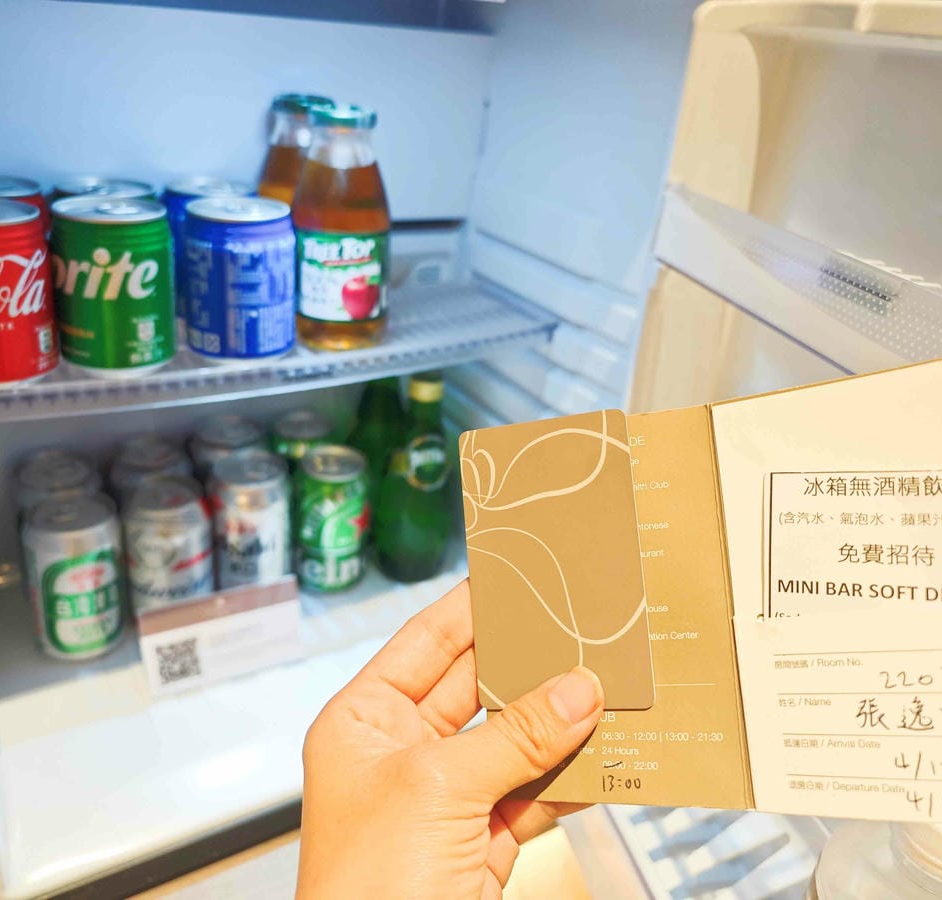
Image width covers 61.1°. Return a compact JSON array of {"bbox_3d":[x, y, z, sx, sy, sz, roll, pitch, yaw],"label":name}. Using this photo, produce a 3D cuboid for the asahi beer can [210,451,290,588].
[{"bbox_3d":[-0.194,0.068,0.705,0.066,0.120,0.066,2,28,-11],"label":"asahi beer can"}]

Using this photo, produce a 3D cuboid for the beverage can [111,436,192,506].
[{"bbox_3d":[-0.280,0.055,0.707,0.066,0.120,0.066,-4,30,-22],"label":"beverage can"}]

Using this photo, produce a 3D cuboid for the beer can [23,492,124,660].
[{"bbox_3d":[-0.304,0.099,0.617,0.066,0.120,0.066,6,28,-3],"label":"beer can"}]

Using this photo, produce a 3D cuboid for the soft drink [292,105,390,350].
[{"bbox_3d":[-0.087,-0.150,0.544,0.065,0.154,0.065,3,28,-10],"label":"soft drink"}]

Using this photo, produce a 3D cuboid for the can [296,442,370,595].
[{"bbox_3d":[-0.125,0.066,0.724,0.066,0.120,0.066,6,28,-3],"label":"can"}]

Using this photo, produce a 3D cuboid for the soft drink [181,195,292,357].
[{"bbox_3d":[-0.148,-0.108,0.515,0.066,0.092,0.066,-6,31,-25],"label":"soft drink"}]

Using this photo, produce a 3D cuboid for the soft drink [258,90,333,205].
[{"bbox_3d":[-0.125,-0.180,0.592,0.065,0.154,0.065,1,28,-12],"label":"soft drink"}]

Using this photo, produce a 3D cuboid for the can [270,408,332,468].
[{"bbox_3d":[-0.166,0.029,0.782,0.066,0.120,0.066,6,28,-3],"label":"can"}]

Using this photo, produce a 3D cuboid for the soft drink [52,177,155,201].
[{"bbox_3d":[-0.237,-0.127,0.527,0.066,0.092,0.066,-5,30,-23],"label":"soft drink"}]

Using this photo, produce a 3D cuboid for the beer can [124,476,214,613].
[{"bbox_3d":[-0.246,0.085,0.656,0.066,0.120,0.066,6,28,-3],"label":"beer can"}]

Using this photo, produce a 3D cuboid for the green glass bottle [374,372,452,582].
[{"bbox_3d":[-0.047,0.027,0.734,0.072,0.199,0.072,6,28,-3],"label":"green glass bottle"}]

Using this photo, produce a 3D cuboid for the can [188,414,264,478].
[{"bbox_3d":[-0.228,0.035,0.756,0.066,0.120,0.066,6,28,-3],"label":"can"}]

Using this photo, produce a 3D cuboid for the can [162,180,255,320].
[{"bbox_3d":[-0.181,-0.137,0.562,0.066,0.092,0.066,-2,29,-18],"label":"can"}]

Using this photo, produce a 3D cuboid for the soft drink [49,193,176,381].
[{"bbox_3d":[-0.212,-0.096,0.476,0.066,0.092,0.066,12,28,8],"label":"soft drink"}]

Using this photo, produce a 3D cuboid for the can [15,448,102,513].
[{"bbox_3d":[-0.339,0.069,0.663,0.066,0.120,0.066,-12,34,-33],"label":"can"}]

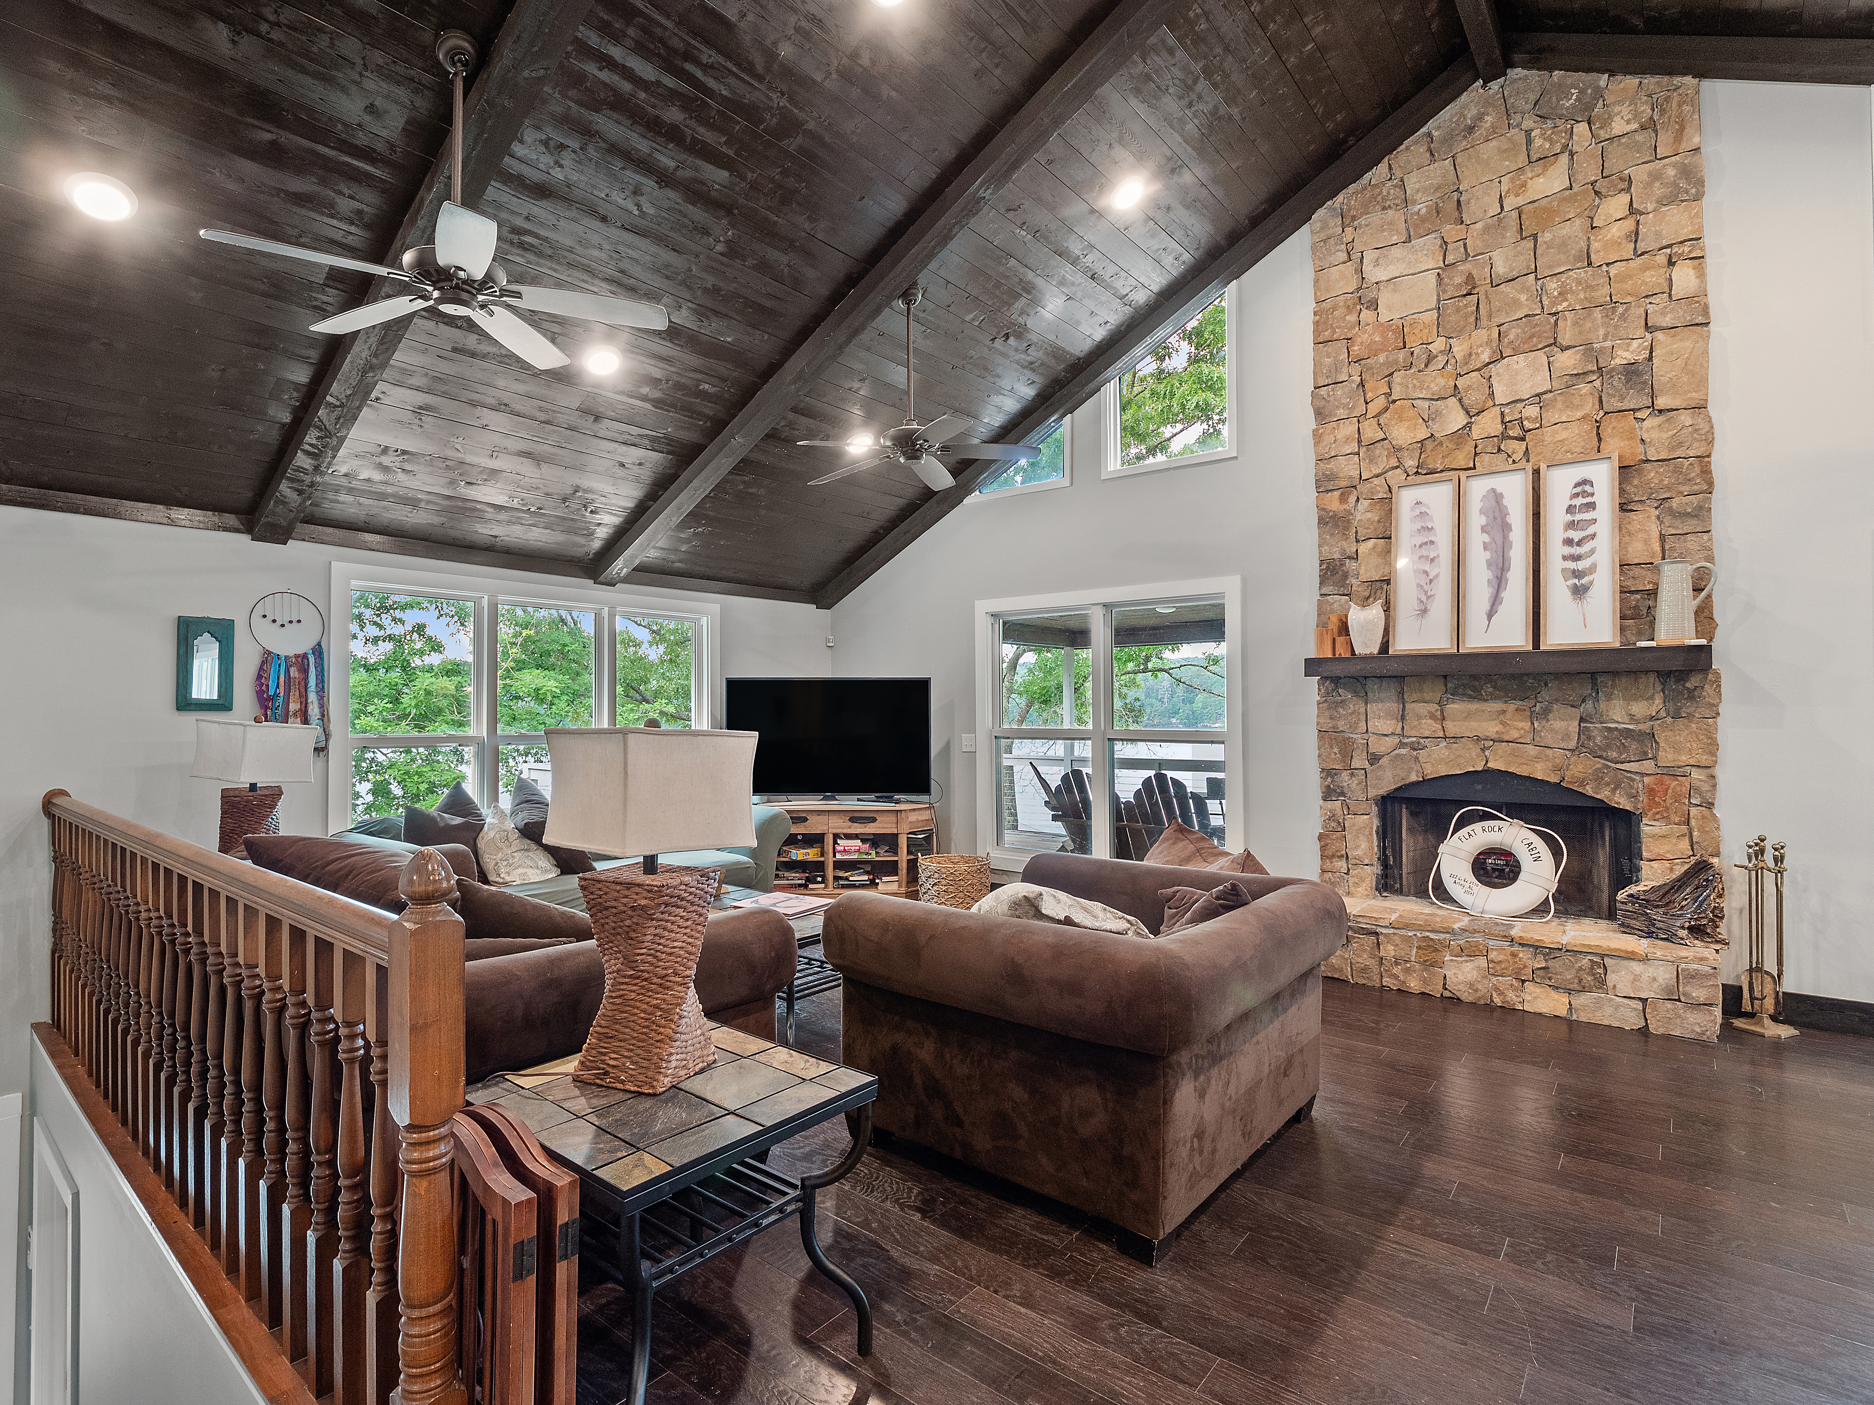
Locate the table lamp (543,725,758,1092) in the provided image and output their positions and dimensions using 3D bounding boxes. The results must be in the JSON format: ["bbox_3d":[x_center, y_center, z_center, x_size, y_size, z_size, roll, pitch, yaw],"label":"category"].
[{"bbox_3d":[-0.645,0.435,1.953,0.340,0.790,0.340,0,0,38],"label":"table lamp"}]

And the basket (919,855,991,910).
[{"bbox_3d":[0.120,1.199,5.445,0.460,0.450,0.460,0,0,0],"label":"basket"}]

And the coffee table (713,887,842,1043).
[{"bbox_3d":[-0.885,1.187,3.982,1.200,0.470,0.640,0,0,38],"label":"coffee table"}]

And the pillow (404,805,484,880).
[{"bbox_3d":[-2.529,0.741,4.483,0.160,0.430,0.430,-16,-10,37],"label":"pillow"}]

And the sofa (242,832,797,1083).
[{"bbox_3d":[-1.665,0.980,2.916,2.330,0.880,1.240,0,0,38],"label":"sofa"}]

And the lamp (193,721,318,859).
[{"bbox_3d":[-3.067,0.456,3.913,0.340,0.790,0.340,0,0,20],"label":"lamp"}]

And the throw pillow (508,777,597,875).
[{"bbox_3d":[-2.171,0.691,4.876,0.160,0.470,0.470,-16,-10,37],"label":"throw pillow"}]

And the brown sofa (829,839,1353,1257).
[{"bbox_3d":[0.528,1.006,2.862,1.210,0.810,1.340,0,0,40],"label":"brown sofa"}]

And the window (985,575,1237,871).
[{"bbox_3d":[1.077,0.221,5.813,1.950,1.930,0.100,0,0,38],"label":"window"}]

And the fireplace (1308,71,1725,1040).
[{"bbox_3d":[2.698,-0.843,4.239,1.670,4.500,0.450,0,0,38],"label":"fireplace"}]

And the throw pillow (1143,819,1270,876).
[{"bbox_3d":[1.157,0.692,3.697,0.480,0.420,0.170,0,-12,38],"label":"throw pillow"}]

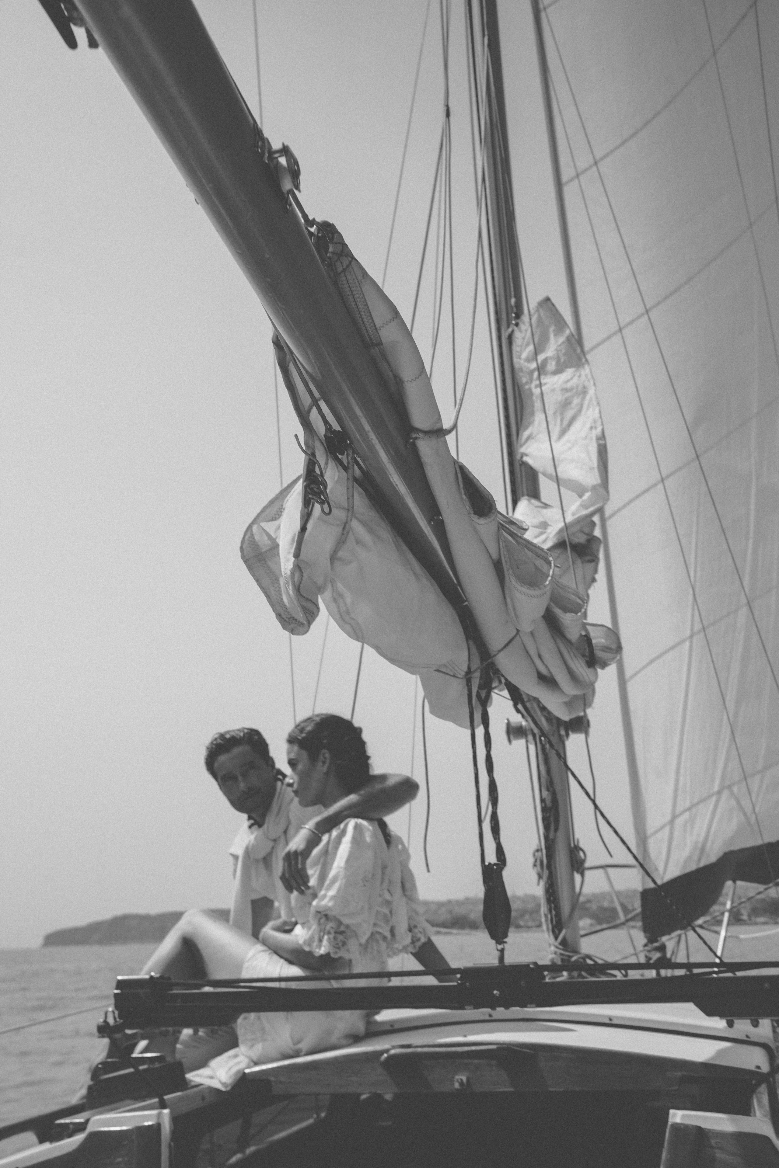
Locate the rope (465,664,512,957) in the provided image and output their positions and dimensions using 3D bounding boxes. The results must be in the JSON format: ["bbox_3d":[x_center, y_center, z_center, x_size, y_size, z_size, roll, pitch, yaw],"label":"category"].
[{"bbox_3d":[0.219,0.489,2.345,0.075,0.640,0.065,-7,-18,16],"label":"rope"}]

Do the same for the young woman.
[{"bbox_3d":[-0.244,0.795,2.700,0.770,0.860,0.500,-7,-19,15],"label":"young woman"}]

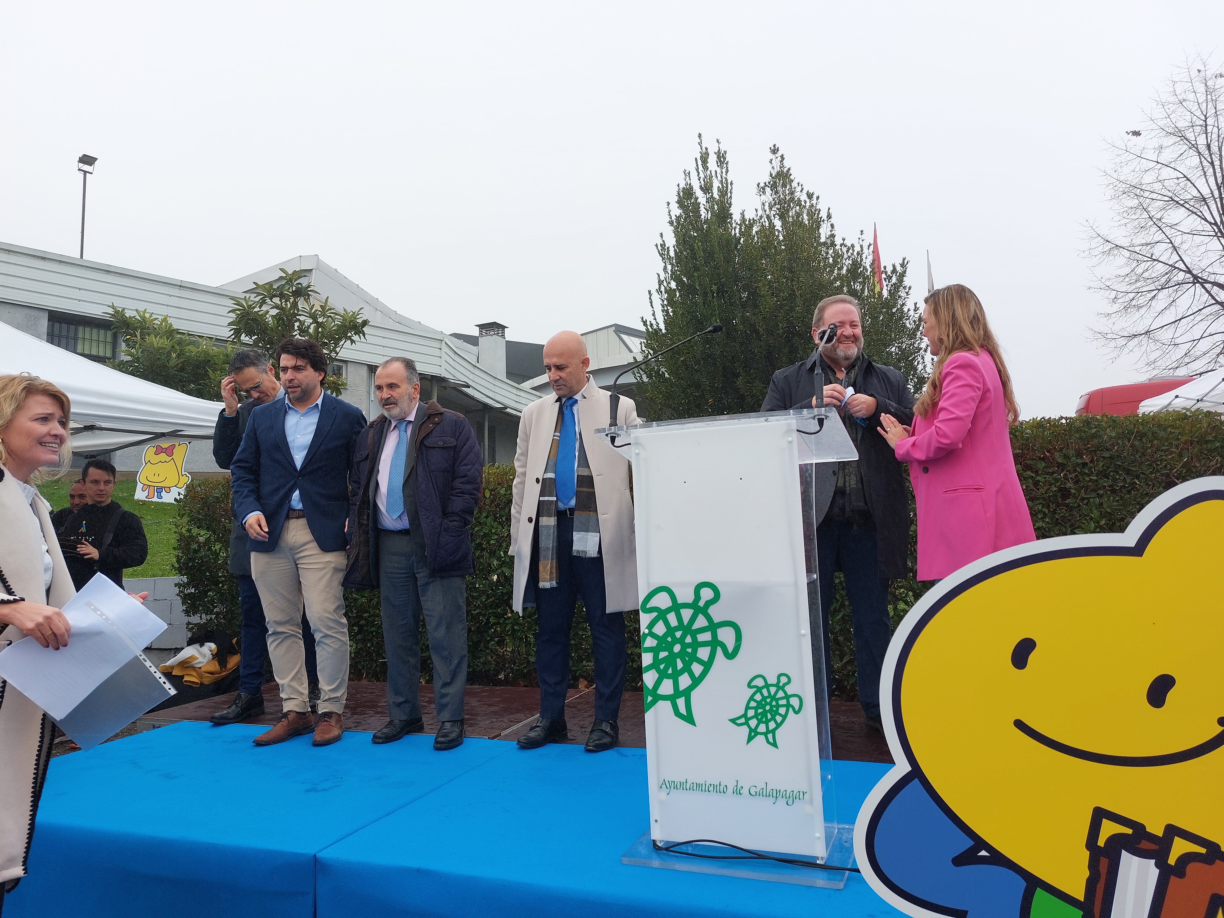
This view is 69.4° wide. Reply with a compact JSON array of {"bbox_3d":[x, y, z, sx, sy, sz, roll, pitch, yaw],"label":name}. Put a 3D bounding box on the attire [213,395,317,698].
[{"bbox_3d":[-1.710,0.430,4.420,0.500,1.500,0.360,-4,-5,22],"label":"attire"}]

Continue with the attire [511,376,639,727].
[{"bbox_3d":[-0.140,0.395,3.760,0.500,1.480,0.340,-4,-5,23],"label":"attire"}]

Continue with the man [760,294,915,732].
[{"bbox_3d":[0.950,0.195,3.720,0.600,1.800,0.400,-2,-4,6],"label":"man"}]

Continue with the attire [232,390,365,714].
[{"bbox_3d":[-1.426,0.425,4.025,0.580,1.469,0.360,-2,-4,-3],"label":"attire"}]

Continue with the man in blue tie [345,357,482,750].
[{"bbox_3d":[-0.875,0.387,3.916,0.560,1.687,0.420,-3,-4,12],"label":"man in blue tie"}]

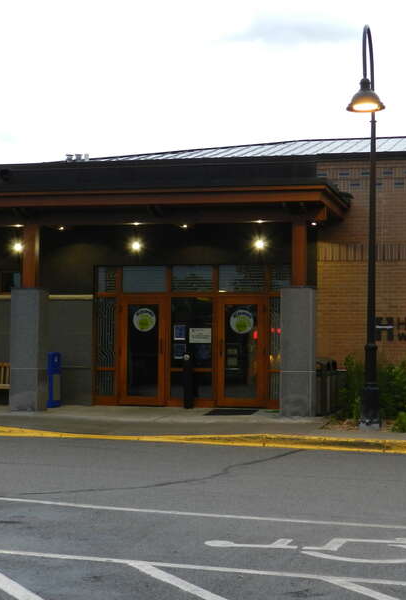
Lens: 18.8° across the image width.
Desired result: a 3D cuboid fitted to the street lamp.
[{"bbox_3d":[2.335,-1.036,17.423,0.540,5.827,1.400,0,-3,13],"label":"street lamp"}]

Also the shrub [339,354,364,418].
[{"bbox_3d":[2.525,1.476,20.900,0.500,1.072,0.500,0,-3,13],"label":"shrub"}]

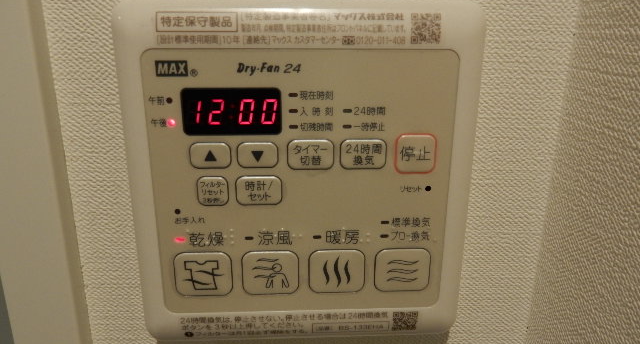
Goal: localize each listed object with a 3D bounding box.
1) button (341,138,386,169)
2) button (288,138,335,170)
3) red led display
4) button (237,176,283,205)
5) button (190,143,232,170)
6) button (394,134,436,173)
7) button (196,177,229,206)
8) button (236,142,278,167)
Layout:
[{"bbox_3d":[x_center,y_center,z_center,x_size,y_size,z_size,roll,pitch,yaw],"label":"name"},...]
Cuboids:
[{"bbox_3d":[0.014,-0.006,0.152,0.015,0.010,0.003,0,16,-3],"label":"button"},{"bbox_3d":[-0.003,-0.006,0.151,0.015,0.010,0.003,0,16,-3],"label":"button"},{"bbox_3d":[-0.028,-0.019,0.146,0.031,0.015,0.003,0,16,-3],"label":"red led display"},{"bbox_3d":[-0.020,0.006,0.153,0.015,0.010,0.003,0,16,-3],"label":"button"},{"bbox_3d":[-0.035,-0.005,0.149,0.013,0.009,0.003,0,16,-3],"label":"button"},{"bbox_3d":[0.032,-0.006,0.153,0.014,0.013,0.003,0,16,-3],"label":"button"},{"bbox_3d":[-0.035,0.006,0.153,0.010,0.010,0.003,0,16,-3],"label":"button"},{"bbox_3d":[-0.020,-0.005,0.150,0.013,0.009,0.003,0,16,-3],"label":"button"}]

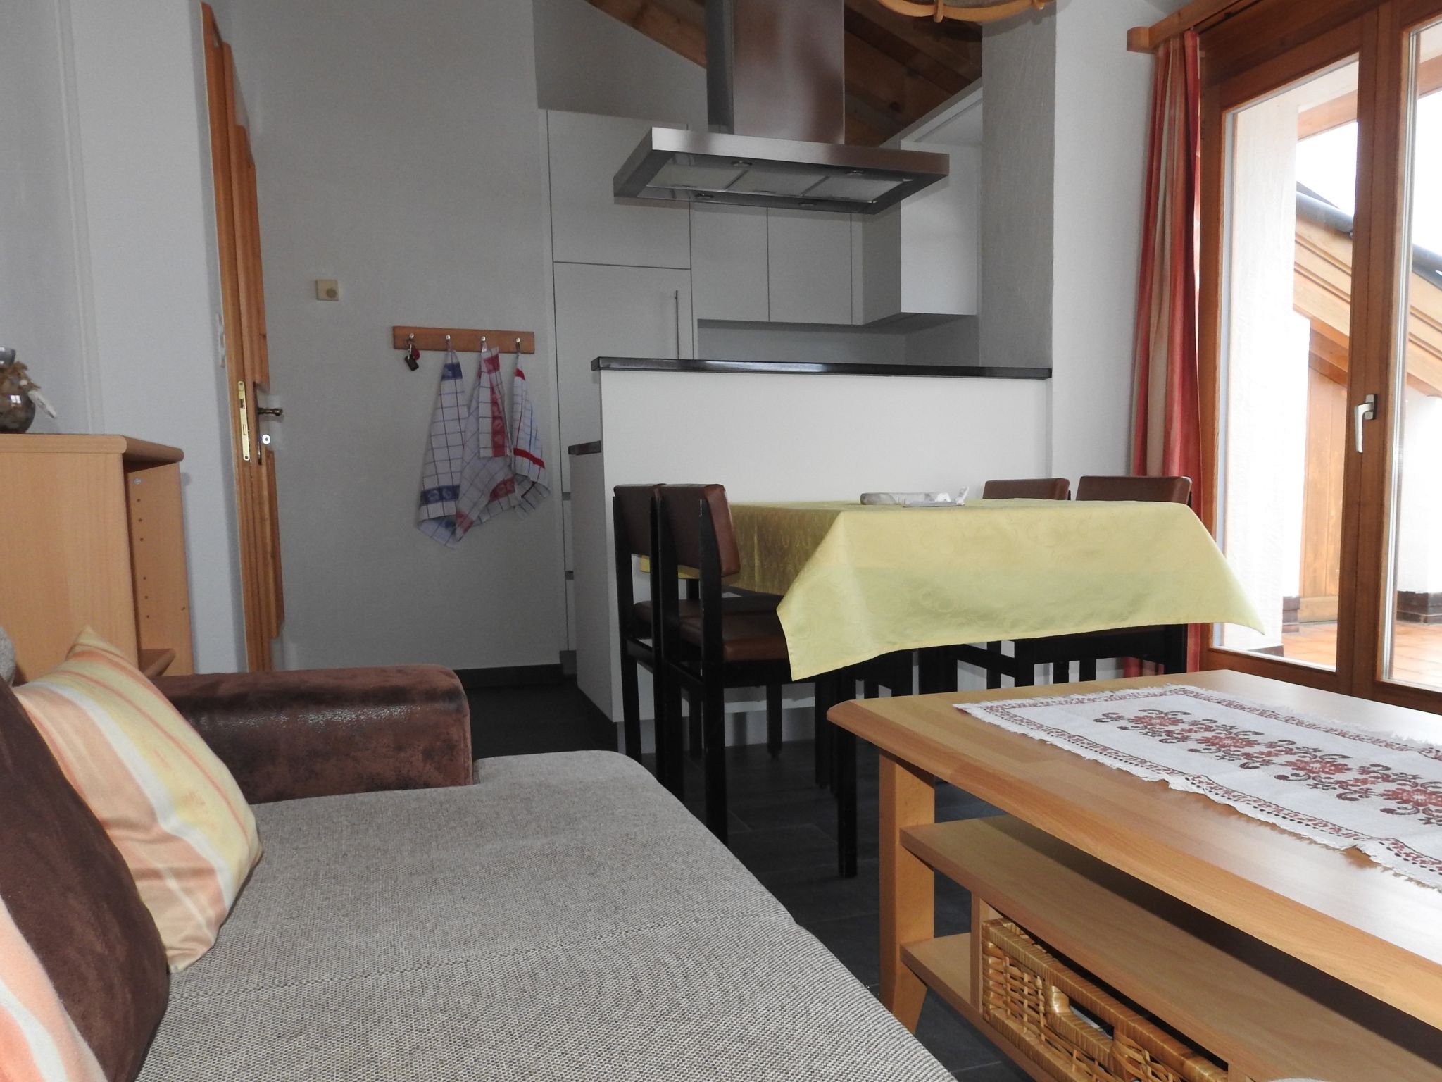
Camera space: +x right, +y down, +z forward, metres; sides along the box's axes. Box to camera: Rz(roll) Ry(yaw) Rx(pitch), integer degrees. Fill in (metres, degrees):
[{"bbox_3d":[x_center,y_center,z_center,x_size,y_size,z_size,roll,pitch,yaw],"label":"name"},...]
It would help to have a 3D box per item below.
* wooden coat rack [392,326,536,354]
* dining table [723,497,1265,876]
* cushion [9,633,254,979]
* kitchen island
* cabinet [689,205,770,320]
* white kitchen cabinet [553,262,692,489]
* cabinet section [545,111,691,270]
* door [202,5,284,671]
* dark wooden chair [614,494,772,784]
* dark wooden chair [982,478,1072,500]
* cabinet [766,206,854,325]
[{"bbox_3d":[-0.968,-0.762,3.794,0.523,0.082,0.045,-2,4,-19],"label":"wooden coat rack"},{"bbox_3d":[0.479,0.274,2.589,0.893,0.751,1.085,-2,4,-19],"label":"dining table"},{"bbox_3d":[-0.632,0.255,1.034,0.130,0.350,0.340,-36,9,-7],"label":"cushion"},{"bbox_3d":[0.297,0.014,3.400,1.520,1.167,0.580,-2,4,-19],"label":"kitchen island"},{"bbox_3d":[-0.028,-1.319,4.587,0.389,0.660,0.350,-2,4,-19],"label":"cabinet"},{"bbox_3d":[-0.475,-0.677,4.333,0.565,0.898,0.580,-2,4,-19],"label":"white kitchen cabinet"},{"bbox_3d":[-0.488,-1.412,4.259,0.572,0.581,0.560,-2,5,-19],"label":"cabinet section"},{"bbox_3d":[-1.462,-0.417,3.096,0.080,2.135,0.700,-3,4,-21],"label":"door"},{"bbox_3d":[-0.011,0.253,2.669,0.501,0.802,0.417,-2,4,-19],"label":"dark wooden chair"},{"bbox_3d":[0.733,0.220,2.945,0.484,0.802,0.417,-2,4,-19],"label":"dark wooden chair"},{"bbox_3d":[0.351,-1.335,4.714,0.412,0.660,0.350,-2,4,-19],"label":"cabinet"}]

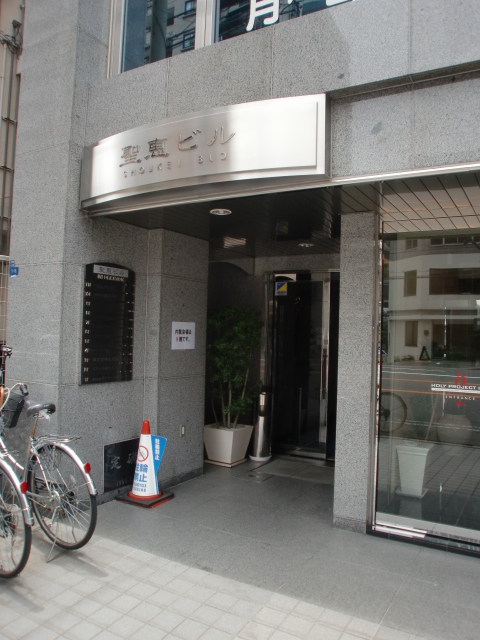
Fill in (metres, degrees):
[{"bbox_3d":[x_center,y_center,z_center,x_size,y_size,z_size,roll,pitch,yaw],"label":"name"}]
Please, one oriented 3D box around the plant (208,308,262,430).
[{"bbox_3d":[-0.090,0.564,6.117,0.680,1.419,0.680,2,-2,0],"label":"plant"}]

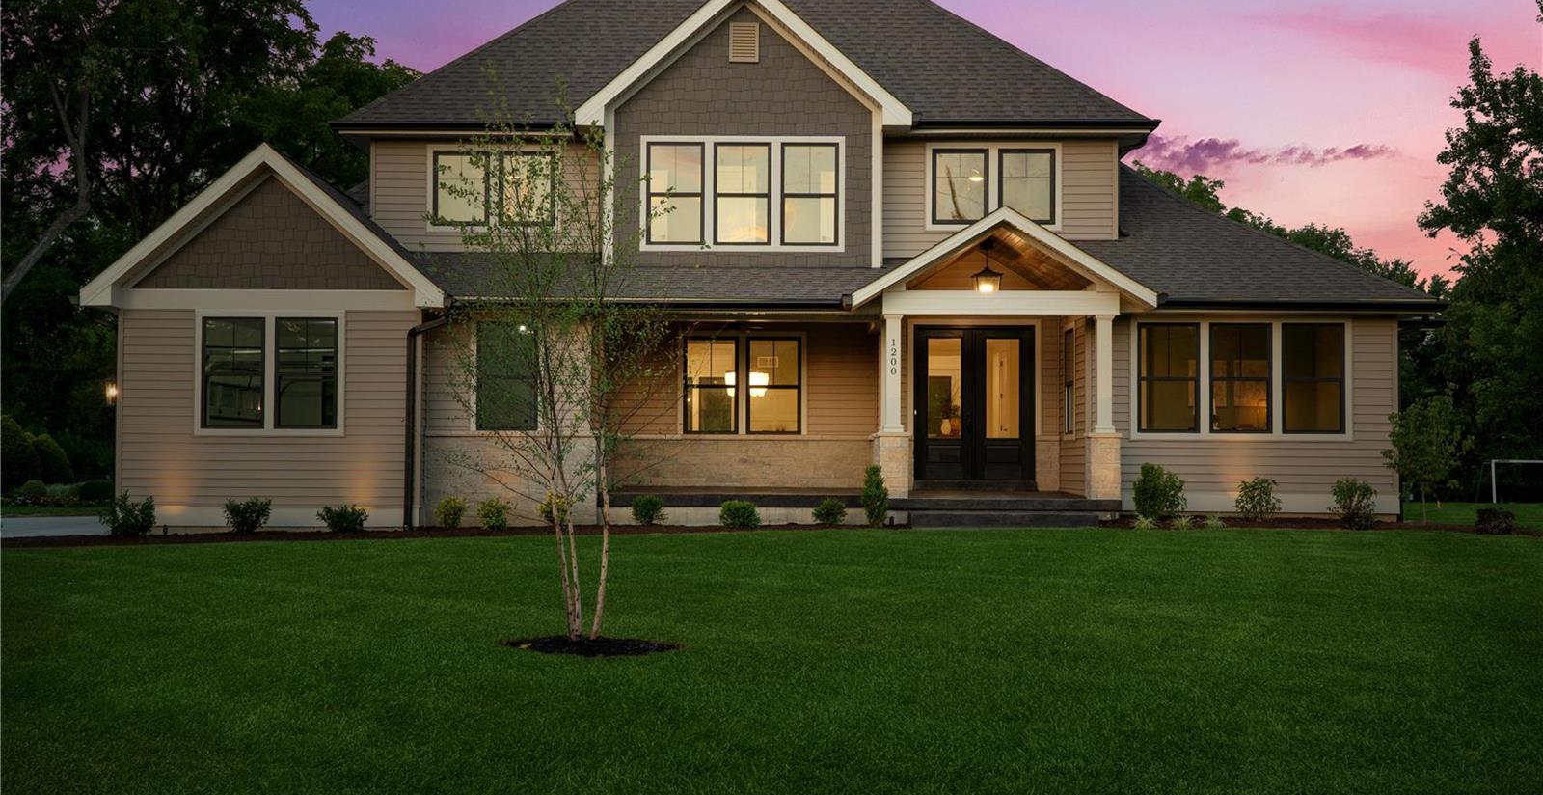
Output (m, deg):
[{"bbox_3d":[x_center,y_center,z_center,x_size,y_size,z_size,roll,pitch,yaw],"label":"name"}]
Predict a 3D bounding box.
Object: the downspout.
[{"bbox_3d":[-4.946,0.344,24.500,0.638,3.083,0.220,0,-1,1],"label":"downspout"}]

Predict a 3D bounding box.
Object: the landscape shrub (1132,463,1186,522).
[{"bbox_3d":[5.481,1.327,24.200,0.766,0.817,0.680,0,-1,1],"label":"landscape shrub"}]

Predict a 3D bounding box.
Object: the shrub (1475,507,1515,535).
[{"bbox_3d":[10.002,1.712,23.700,0.550,0.375,0.520,0,-1,1],"label":"shrub"}]

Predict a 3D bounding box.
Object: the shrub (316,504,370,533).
[{"bbox_3d":[-5.985,1.683,23.900,0.706,0.391,0.660,0,-2,0],"label":"shrub"}]

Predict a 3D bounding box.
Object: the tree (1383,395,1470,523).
[{"bbox_3d":[9.375,0.883,24.500,1.224,1.834,1.200,0,-1,1],"label":"tree"}]

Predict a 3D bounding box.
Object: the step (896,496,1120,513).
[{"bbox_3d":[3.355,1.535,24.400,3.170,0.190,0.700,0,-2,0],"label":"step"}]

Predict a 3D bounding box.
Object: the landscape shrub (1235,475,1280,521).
[{"bbox_3d":[6.831,1.432,24.100,0.644,0.617,0.620,0,-2,0],"label":"landscape shrub"}]

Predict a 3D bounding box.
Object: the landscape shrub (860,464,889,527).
[{"bbox_3d":[1.461,1.382,24.150,0.391,0.879,0.400,0,-2,0],"label":"landscape shrub"}]

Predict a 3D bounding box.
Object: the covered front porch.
[{"bbox_3d":[3.290,-0.569,25.531,4.287,4.100,3.100,0,-1,1],"label":"covered front porch"}]

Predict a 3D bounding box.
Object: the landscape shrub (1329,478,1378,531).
[{"bbox_3d":[8.137,1.482,23.950,0.691,0.741,0.650,0,-1,1],"label":"landscape shrub"}]

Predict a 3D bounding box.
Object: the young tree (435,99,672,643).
[{"bbox_3d":[-1.400,-0.186,11.000,1.500,3.520,1.400,0,-2,0],"label":"young tree"}]

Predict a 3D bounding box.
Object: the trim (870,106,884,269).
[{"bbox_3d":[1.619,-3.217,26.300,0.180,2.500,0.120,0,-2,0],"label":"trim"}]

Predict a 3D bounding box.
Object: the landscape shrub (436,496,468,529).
[{"bbox_3d":[-4.519,1.625,24.200,0.440,0.450,0.440,0,-2,0],"label":"landscape shrub"}]

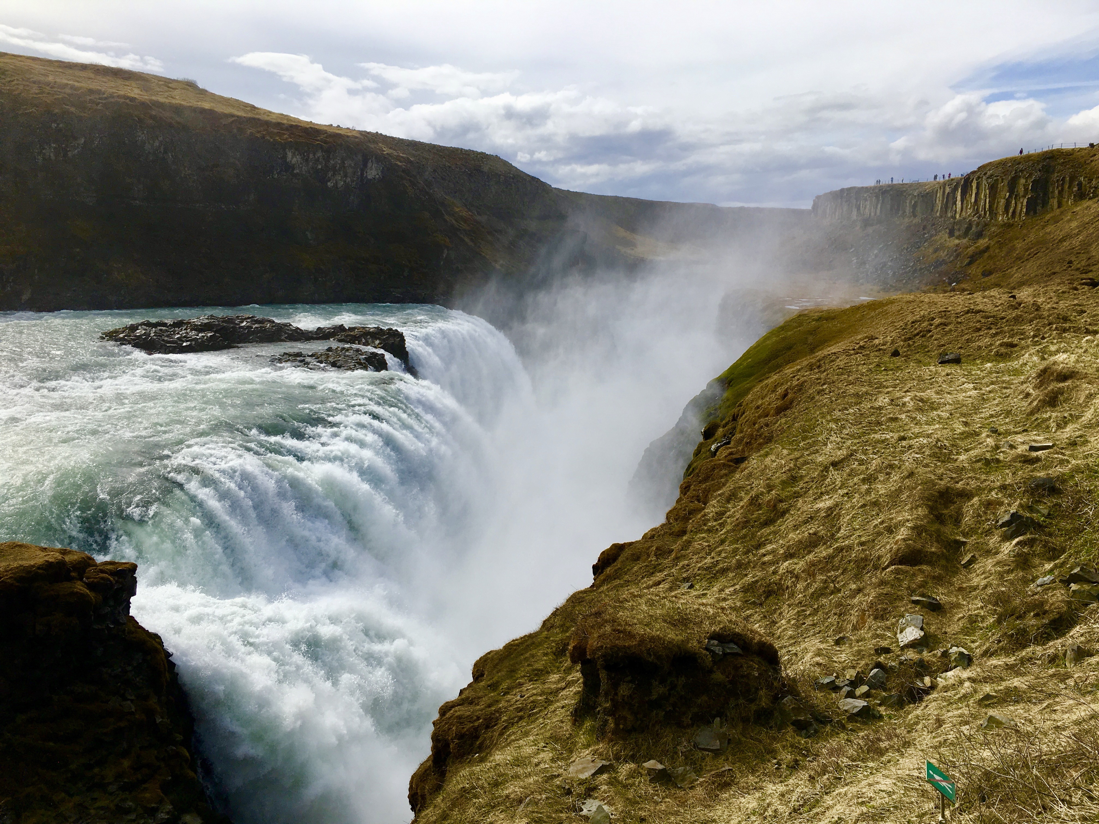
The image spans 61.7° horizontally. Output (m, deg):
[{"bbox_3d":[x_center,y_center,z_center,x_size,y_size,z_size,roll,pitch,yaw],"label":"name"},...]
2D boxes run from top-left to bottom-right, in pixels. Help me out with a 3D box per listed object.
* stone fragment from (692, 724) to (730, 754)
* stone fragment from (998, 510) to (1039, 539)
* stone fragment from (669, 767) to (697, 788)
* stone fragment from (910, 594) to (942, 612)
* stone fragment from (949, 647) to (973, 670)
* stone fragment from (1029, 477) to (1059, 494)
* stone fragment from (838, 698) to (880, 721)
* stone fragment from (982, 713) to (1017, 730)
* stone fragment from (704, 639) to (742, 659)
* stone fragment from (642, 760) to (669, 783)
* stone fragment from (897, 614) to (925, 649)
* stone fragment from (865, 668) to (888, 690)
[{"bbox_3d":[1.864,3.773,10.632,0.400,0.200,0.320,1,13,10],"label":"stone fragment"},{"bbox_3d":[6.220,1.501,12.238,0.500,0.290,0.380,6,14,27],"label":"stone fragment"},{"bbox_3d":[1.423,3.892,9.800,0.300,0.150,0.230,2,12,9],"label":"stone fragment"},{"bbox_3d":[4.995,2.524,12.200,0.400,0.150,0.240,5,13,23],"label":"stone fragment"},{"bbox_3d":[4.869,2.911,10.900,0.260,0.180,0.220,6,13,25],"label":"stone fragment"},{"bbox_3d":[8.280,1.226,15.400,0.430,0.200,0.300,7,14,29],"label":"stone fragment"},{"bbox_3d":[3.341,3.207,9.924,0.430,0.170,0.240,4,13,20],"label":"stone fragment"},{"bbox_3d":[4.545,3.125,9.300,0.330,0.130,0.210,6,14,28],"label":"stone fragment"},{"bbox_3d":[2.082,2.838,11.025,0.430,0.170,0.250,2,13,11],"label":"stone fragment"},{"bbox_3d":[1.200,4.068,10.423,0.290,0.170,0.230,1,13,7],"label":"stone fragment"},{"bbox_3d":[4.639,2.814,11.800,0.310,0.310,0.290,5,13,22],"label":"stone fragment"},{"bbox_3d":[3.632,2.969,10.221,0.240,0.200,0.210,4,13,20],"label":"stone fragment"}]

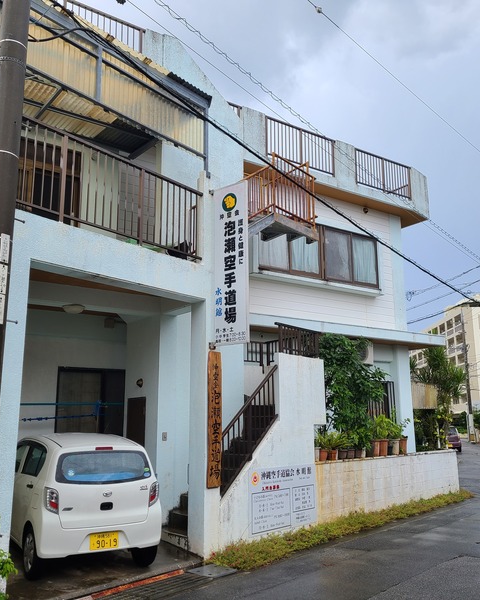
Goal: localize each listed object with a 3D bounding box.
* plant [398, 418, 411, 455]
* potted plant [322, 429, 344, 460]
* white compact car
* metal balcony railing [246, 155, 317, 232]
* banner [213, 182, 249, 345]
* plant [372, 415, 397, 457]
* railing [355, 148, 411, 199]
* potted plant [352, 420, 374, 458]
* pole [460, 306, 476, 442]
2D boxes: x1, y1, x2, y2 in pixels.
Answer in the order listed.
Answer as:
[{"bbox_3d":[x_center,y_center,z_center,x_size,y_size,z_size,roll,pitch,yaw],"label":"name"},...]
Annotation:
[{"bbox_3d":[3.412,2.811,12.384,0.230,0.723,0.220,-10,-15,39],"label":"plant"},{"bbox_3d":[1.568,2.452,10.131,0.370,0.492,0.360,0,-12,0],"label":"potted plant"},{"bbox_3d":[-2.347,2.592,8.097,1.475,1.500,3.395,7,-13,-31],"label":"white compact car"},{"bbox_3d":[0.726,-1.827,11.401,1.370,1.180,1.040,11,-16,-44],"label":"metal balcony railing"},{"bbox_3d":[-0.102,-0.491,8.002,0.550,2.190,0.060,-9,-15,36],"label":"banner"},{"bbox_3d":[2.935,2.779,12.292,0.420,0.800,0.450,-9,-15,38],"label":"plant"},{"bbox_3d":[3.176,-2.737,13.218,1.750,0.790,0.060,8,-14,-33],"label":"railing"},{"bbox_3d":[2.364,2.688,11.579,0.380,0.690,0.390,0,-12,0],"label":"potted plant"},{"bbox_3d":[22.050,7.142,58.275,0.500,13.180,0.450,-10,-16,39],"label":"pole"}]

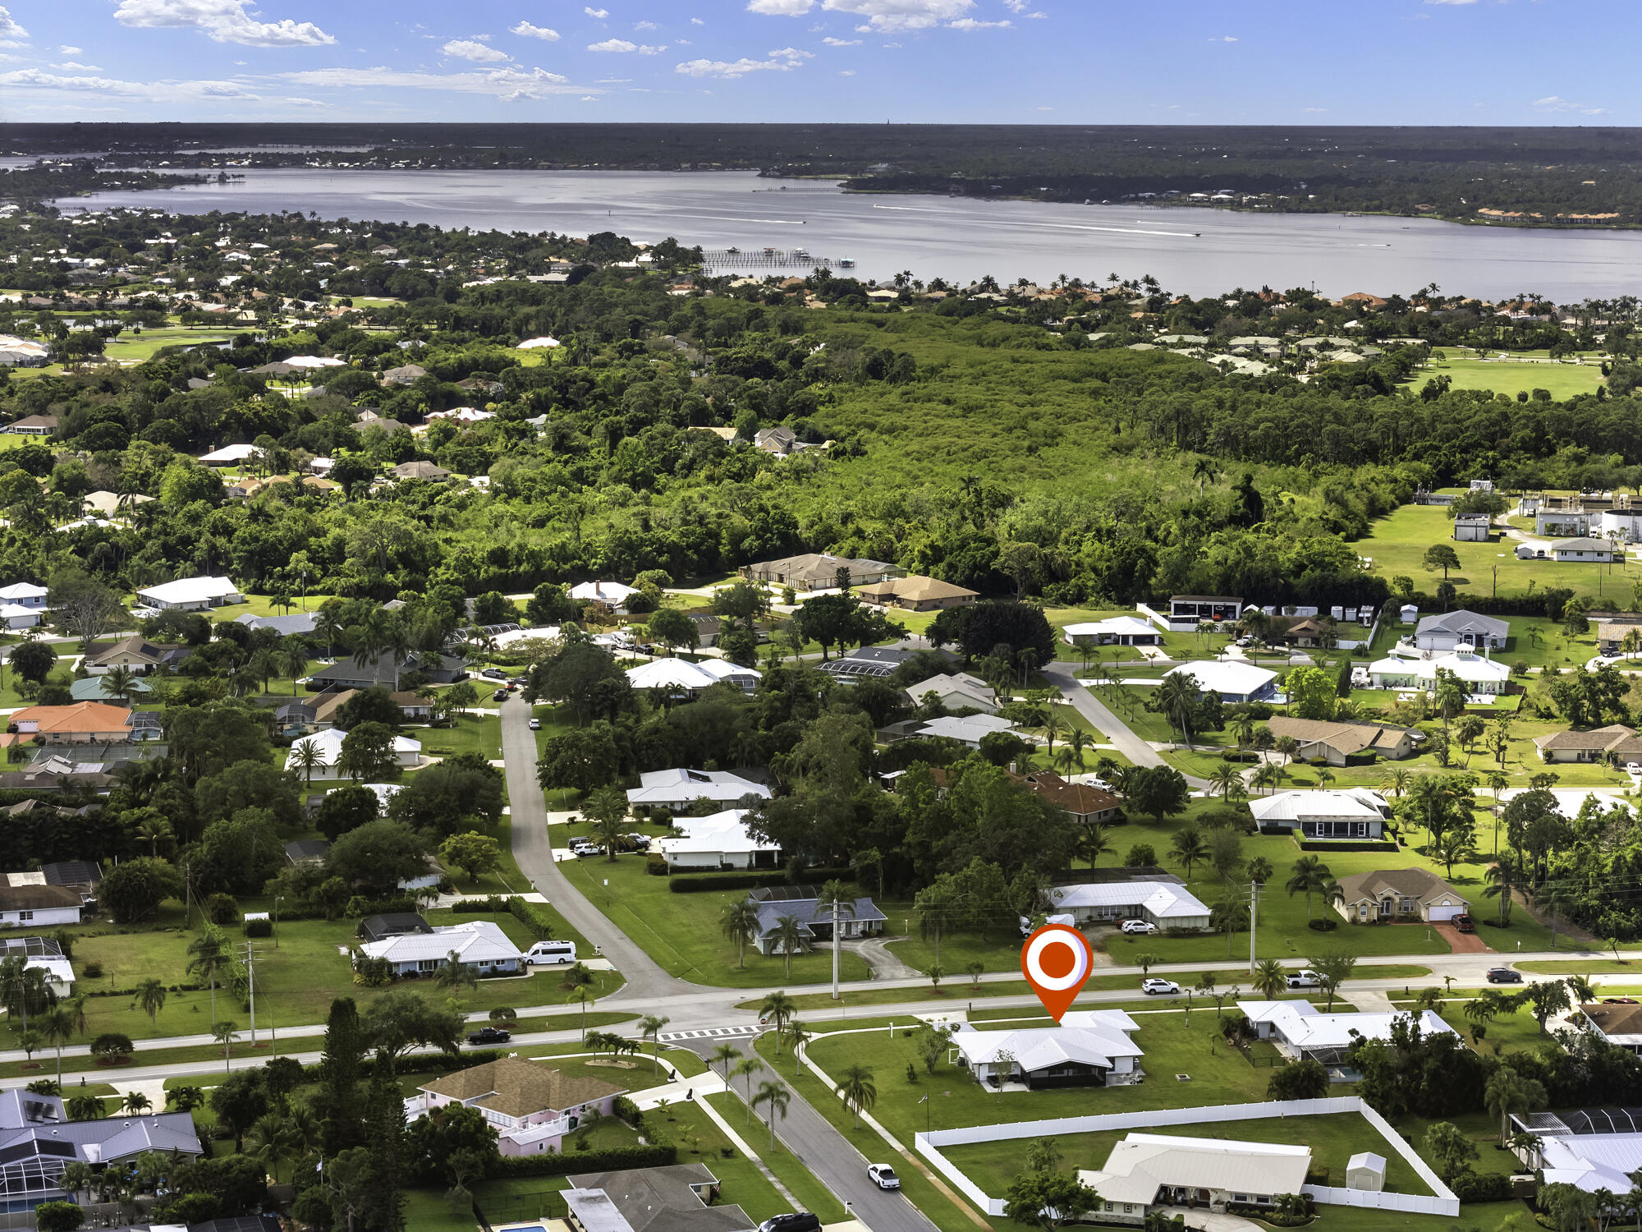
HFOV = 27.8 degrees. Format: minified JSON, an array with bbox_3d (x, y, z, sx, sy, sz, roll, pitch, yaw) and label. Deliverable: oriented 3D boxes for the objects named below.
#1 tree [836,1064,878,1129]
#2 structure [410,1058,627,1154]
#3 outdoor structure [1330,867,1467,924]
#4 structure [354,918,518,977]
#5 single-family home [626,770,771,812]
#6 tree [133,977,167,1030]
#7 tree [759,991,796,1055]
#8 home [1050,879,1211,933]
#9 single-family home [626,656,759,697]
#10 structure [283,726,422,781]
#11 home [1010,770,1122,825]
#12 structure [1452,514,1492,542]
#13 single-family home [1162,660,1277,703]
[{"bbox_3d":[4.234,54.965,379.269,4.800,7.555,4.800,0,9,0],"label":"tree"},{"bbox_3d":[-34.184,54.241,380.572,18.800,5.500,16.800,8,12,43],"label":"structure"},{"bbox_3d":[82.362,39.582,478.054,18.200,5.600,17.700,-1,9,-4],"label":"outdoor structure"},{"bbox_3d":[-52.249,44.953,453.322,20.090,4.700,19.363,-3,9,-17],"label":"structure"},{"bbox_3d":[-20.510,28.340,549.820,23.570,5.200,21.910,-1,9,-6],"label":"single-family home"},{"bbox_3d":[-83.870,48.210,414.550,4.100,6.600,4.100,0,9,0],"label":"tree"},{"bbox_3d":[-5.138,50.180,409.293,4.500,7.888,4.500,0,9,0],"label":"tree"},{"bbox_3d":[43.103,40.970,471.952,21.700,4.500,19.500,-2,9,-12],"label":"home"},{"bbox_3d":[-24.590,11.730,652.810,26.610,6.800,20.880,-1,9,-7],"label":"single-family home"},{"bbox_3d":[-82.220,23.997,587.800,22.743,5.300,23.149,-1,9,-8],"label":"structure"},{"bbox_3d":[39.029,29.663,551.463,14.722,5.600,24.773,-8,12,-44],"label":"home"},{"bbox_3d":[175.185,-23.669,894.121,9.500,5.300,12.600,1,9,6],"label":"structure"},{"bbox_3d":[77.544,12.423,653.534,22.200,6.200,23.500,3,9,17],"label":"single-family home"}]

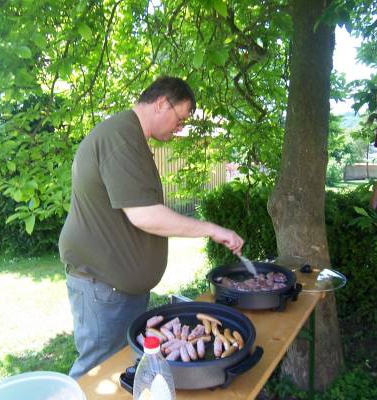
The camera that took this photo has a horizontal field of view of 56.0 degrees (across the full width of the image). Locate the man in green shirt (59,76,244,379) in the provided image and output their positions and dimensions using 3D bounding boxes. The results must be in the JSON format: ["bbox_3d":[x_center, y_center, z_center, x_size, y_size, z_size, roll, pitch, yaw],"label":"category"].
[{"bbox_3d":[-0.144,0.370,1.609,0.780,1.780,0.570,-4,9,-20],"label":"man in green shirt"}]

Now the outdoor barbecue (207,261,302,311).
[{"bbox_3d":[0.311,0.424,1.719,0.480,0.115,0.460,-1,8,0],"label":"outdoor barbecue"}]

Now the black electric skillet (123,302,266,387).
[{"bbox_3d":[0.006,0.501,1.216,0.490,0.115,0.470,-1,8,0],"label":"black electric skillet"}]

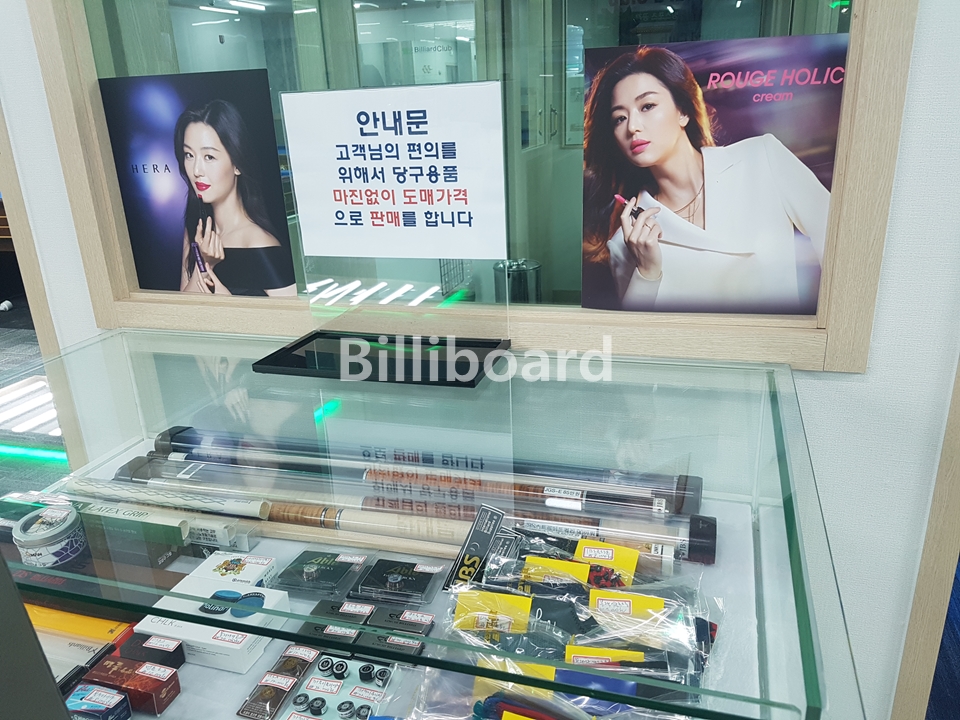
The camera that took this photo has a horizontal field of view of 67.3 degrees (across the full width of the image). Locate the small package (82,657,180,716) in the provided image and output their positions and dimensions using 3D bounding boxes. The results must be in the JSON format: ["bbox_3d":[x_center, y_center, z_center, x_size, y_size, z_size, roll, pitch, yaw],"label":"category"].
[{"bbox_3d":[-0.309,0.290,0.643,0.076,0.024,0.029,3,20,17],"label":"small package"}]

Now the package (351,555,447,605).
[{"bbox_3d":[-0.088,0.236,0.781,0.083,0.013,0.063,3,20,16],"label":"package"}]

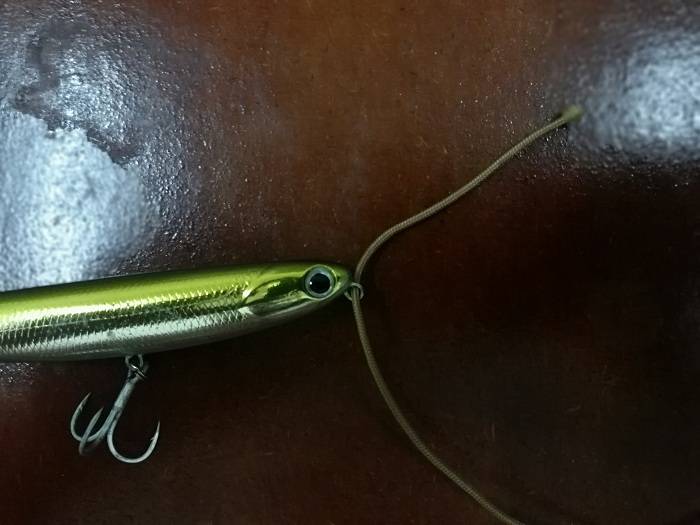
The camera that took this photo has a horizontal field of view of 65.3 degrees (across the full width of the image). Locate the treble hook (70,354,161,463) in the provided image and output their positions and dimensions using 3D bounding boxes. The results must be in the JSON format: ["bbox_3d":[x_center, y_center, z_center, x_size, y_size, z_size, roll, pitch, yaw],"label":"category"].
[{"bbox_3d":[-0.048,0.029,0.112,0.019,0.017,0.020,22,75,1],"label":"treble hook"}]

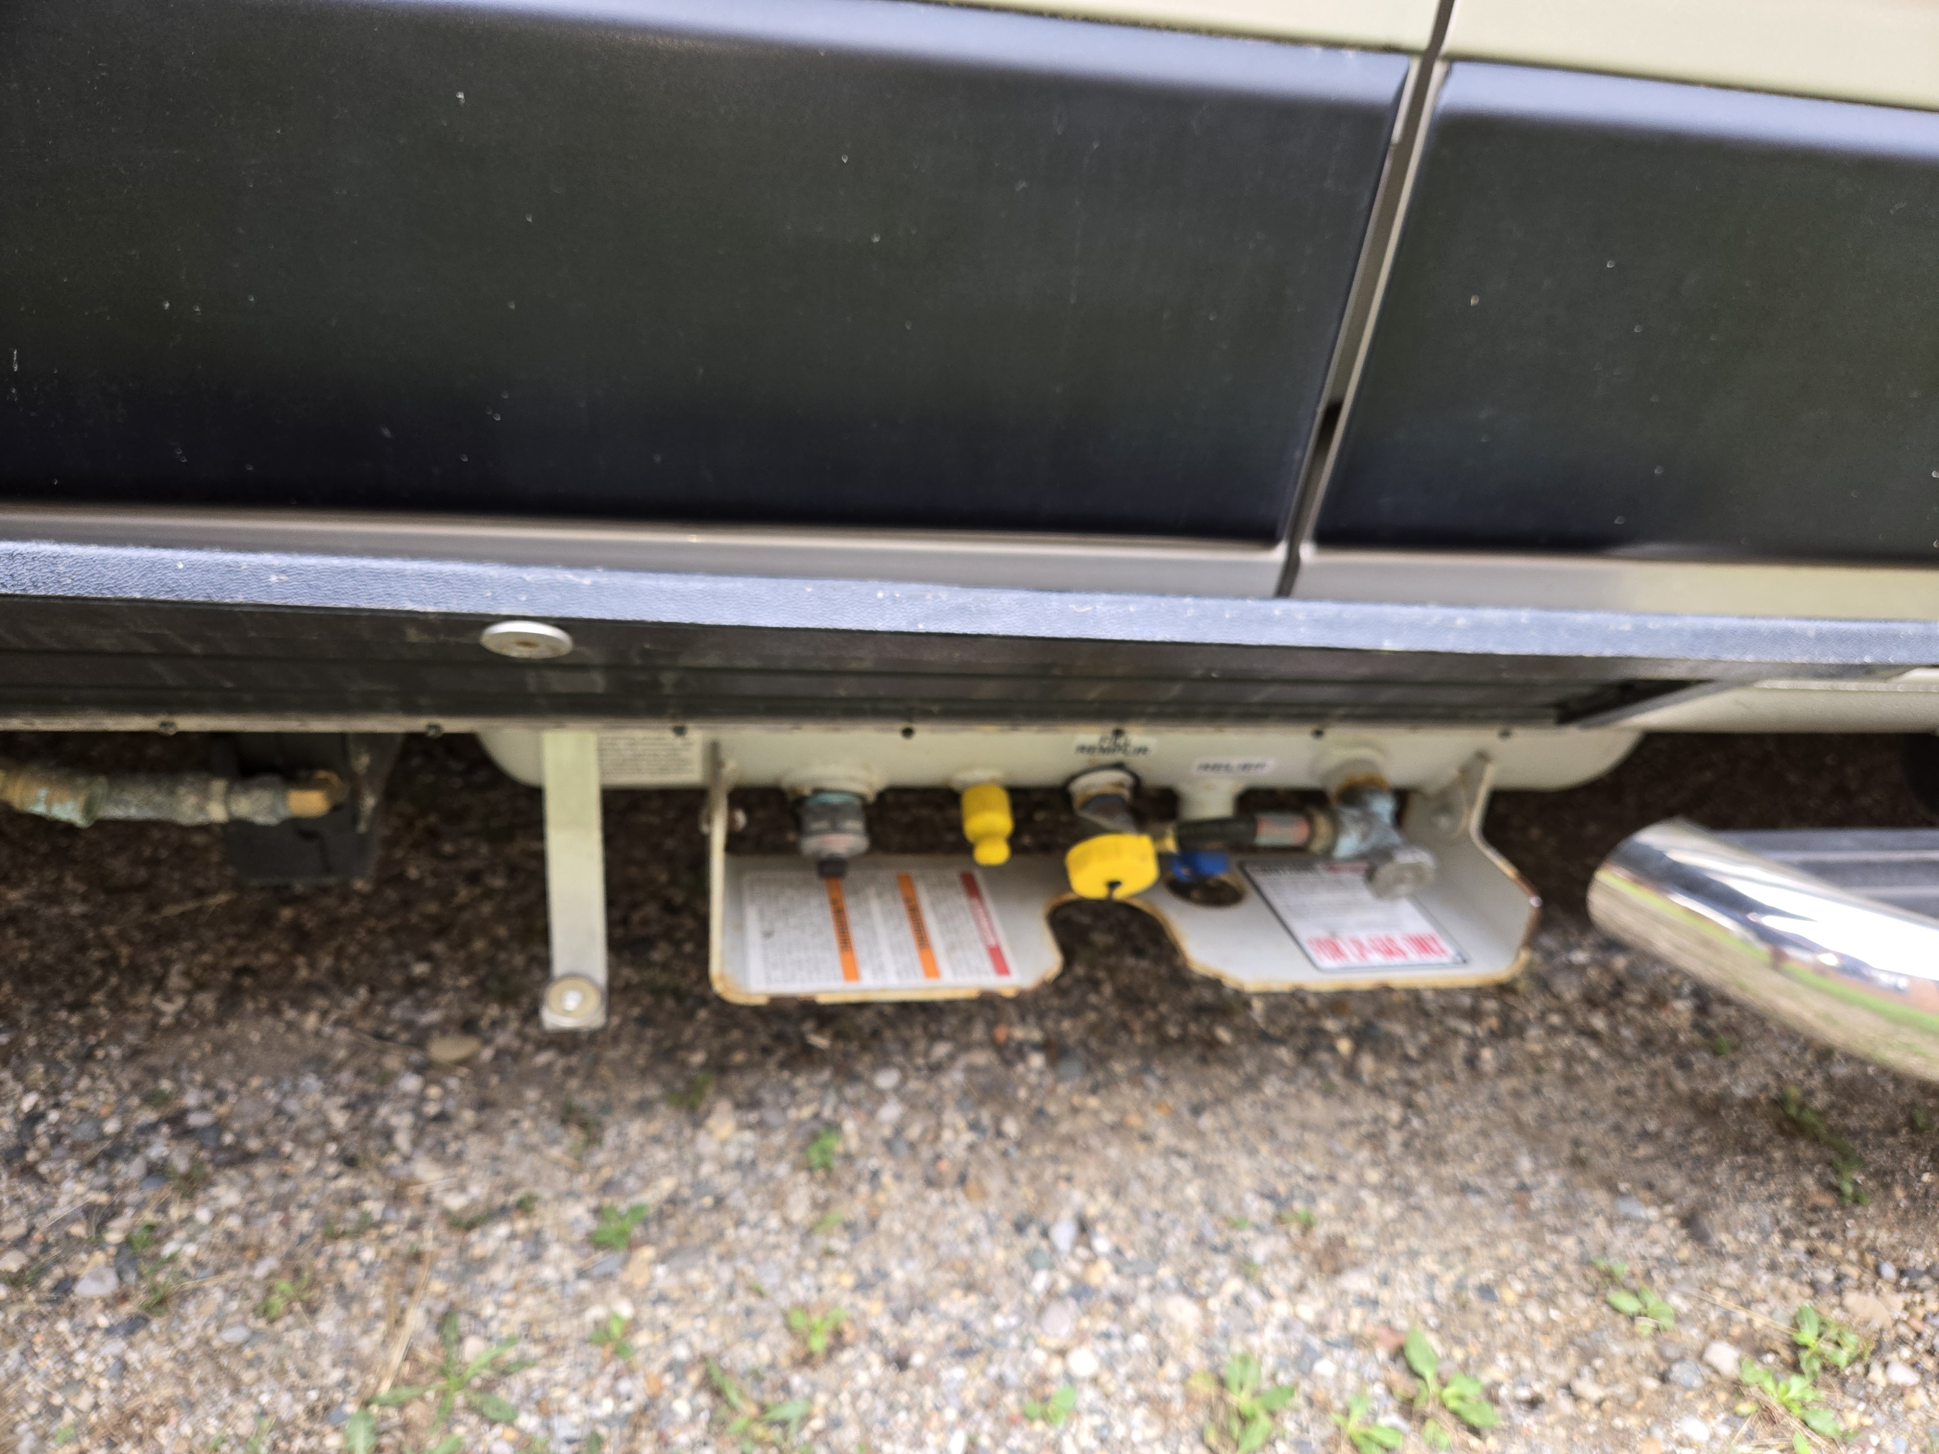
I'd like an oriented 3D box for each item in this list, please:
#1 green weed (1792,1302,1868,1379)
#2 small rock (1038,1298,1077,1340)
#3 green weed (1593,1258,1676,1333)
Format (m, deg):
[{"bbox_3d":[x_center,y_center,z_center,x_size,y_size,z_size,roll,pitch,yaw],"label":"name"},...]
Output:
[{"bbox_3d":[0.615,0.439,0.922,0.049,0.025,0.050,6,31,0],"label":"green weed"},{"bbox_3d":[0.060,0.409,0.889,0.025,0.016,0.024,6,31,0],"label":"small rock"},{"bbox_3d":[0.486,0.416,0.943,0.054,0.020,0.050,6,31,0],"label":"green weed"}]

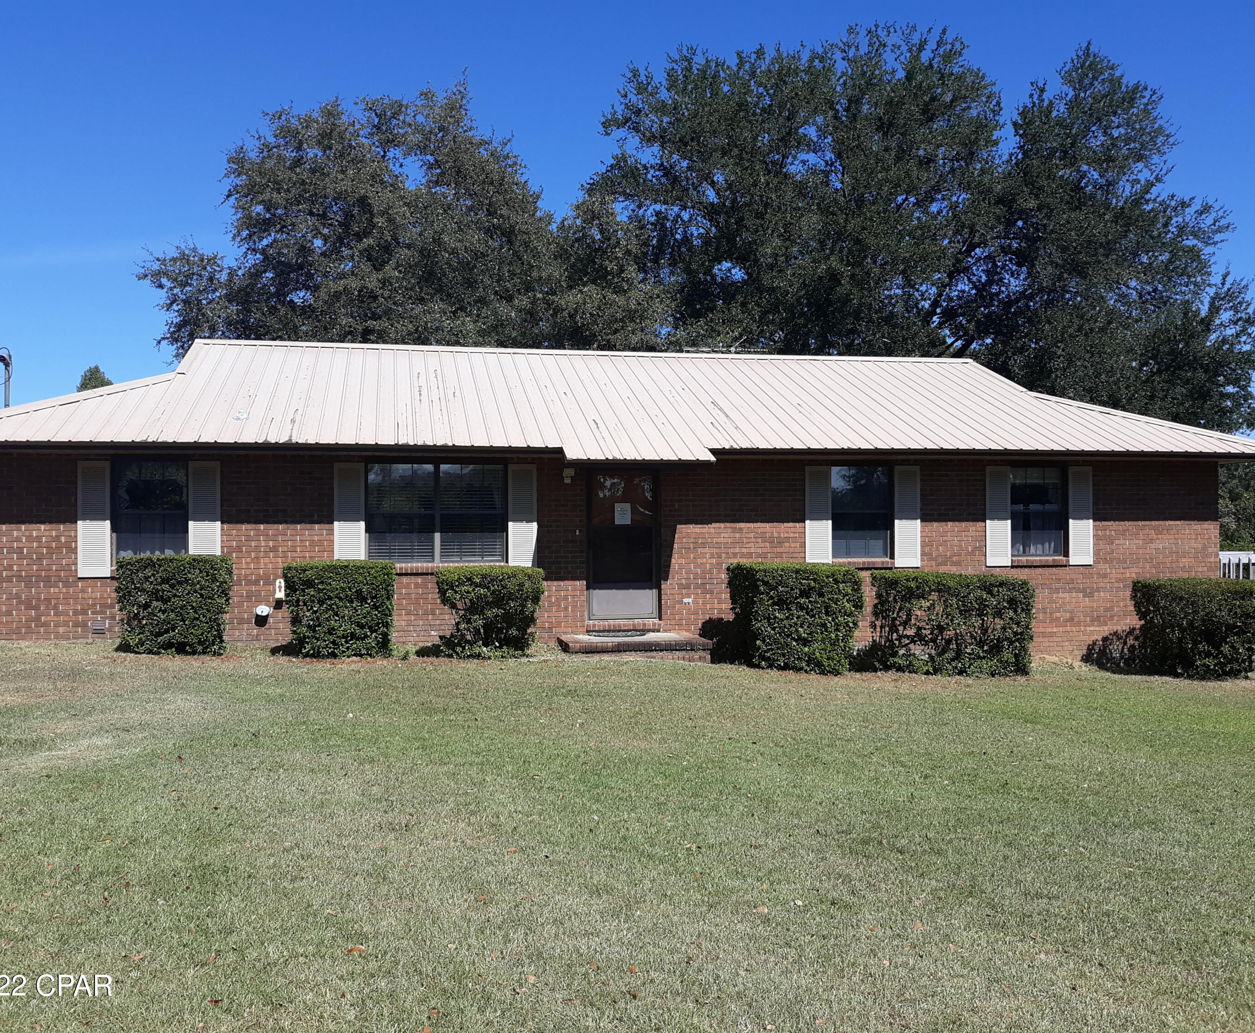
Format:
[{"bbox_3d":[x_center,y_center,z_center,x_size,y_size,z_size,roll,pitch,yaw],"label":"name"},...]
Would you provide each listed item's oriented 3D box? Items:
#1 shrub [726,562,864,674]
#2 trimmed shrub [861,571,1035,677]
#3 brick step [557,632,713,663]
[{"bbox_3d":[2.090,1.241,13.889,1.410,1.310,1.120,0,-1,-11],"label":"shrub"},{"bbox_3d":[4.146,1.339,14.217,1.850,1.300,0.870,0,-1,-11],"label":"trimmed shrub"},{"bbox_3d":[0.049,1.652,13.893,1.740,0.280,1.310,0,-1,-11],"label":"brick step"}]

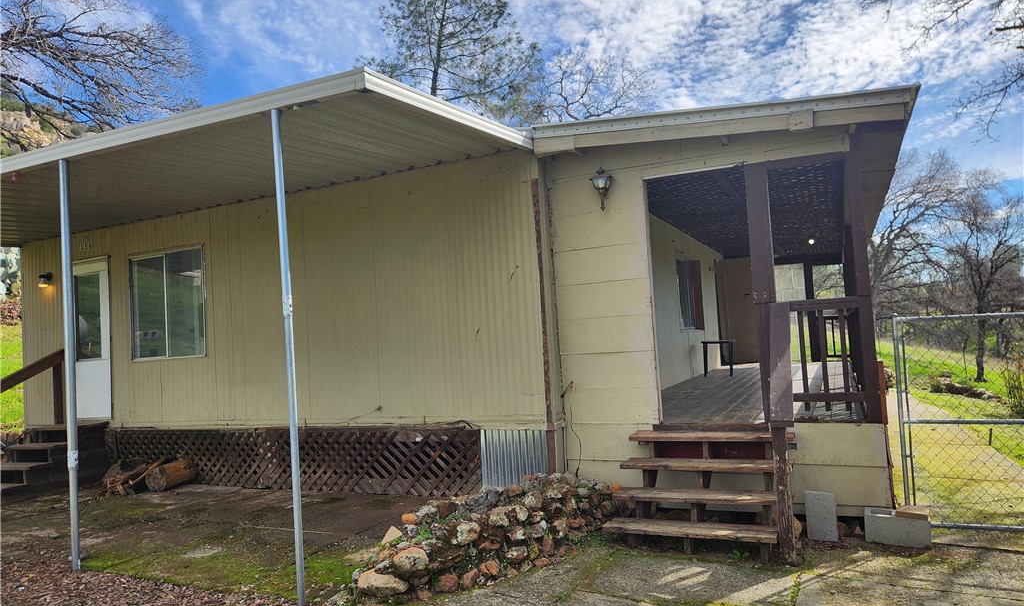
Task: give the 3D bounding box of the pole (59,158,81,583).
[{"bbox_3d":[-3.510,0.465,5.406,0.062,3.250,0.062,-5,-3,25],"label":"pole"}]

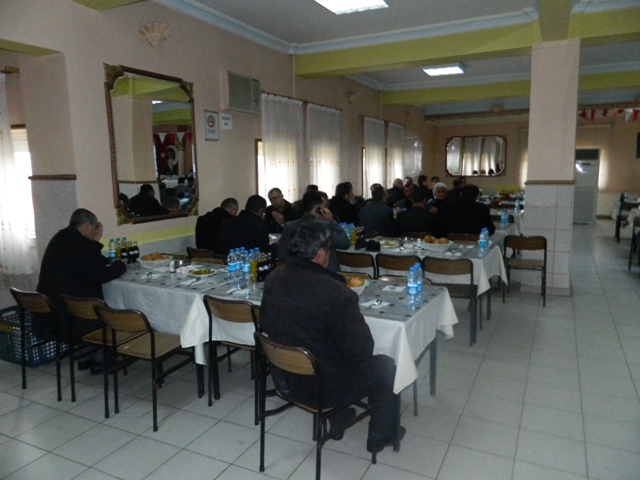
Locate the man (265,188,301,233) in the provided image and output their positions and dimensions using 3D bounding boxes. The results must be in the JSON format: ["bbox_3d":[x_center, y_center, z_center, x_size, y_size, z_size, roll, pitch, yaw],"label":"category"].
[{"bbox_3d":[-0.471,-0.007,6.104,0.560,1.360,0.780,3,9,27],"label":"man"}]

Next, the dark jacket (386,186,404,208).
[{"bbox_3d":[1.373,-0.548,8.395,0.520,0.700,0.420,3,9,27],"label":"dark jacket"}]

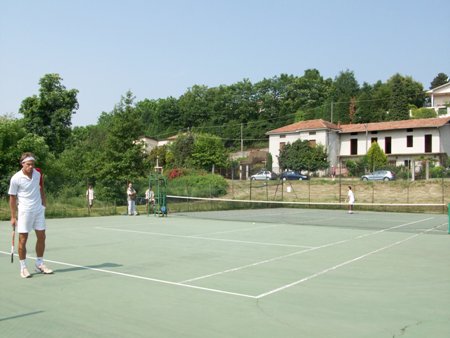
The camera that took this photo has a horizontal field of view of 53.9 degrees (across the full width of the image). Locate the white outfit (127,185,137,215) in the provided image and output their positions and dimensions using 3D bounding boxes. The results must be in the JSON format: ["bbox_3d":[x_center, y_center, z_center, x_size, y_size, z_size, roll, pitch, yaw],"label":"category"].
[{"bbox_3d":[-4.869,1.674,23.200,0.380,1.450,0.520,-1,-3,37],"label":"white outfit"}]

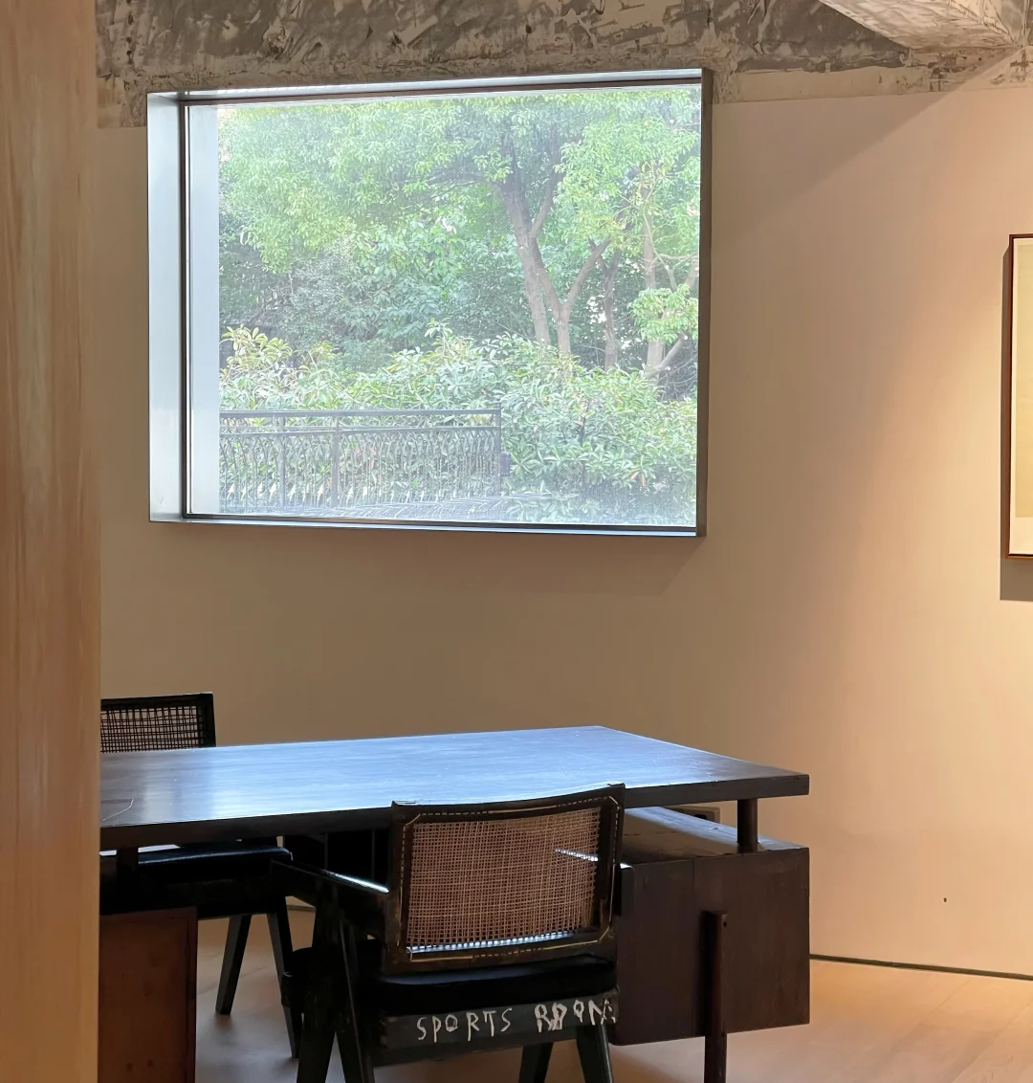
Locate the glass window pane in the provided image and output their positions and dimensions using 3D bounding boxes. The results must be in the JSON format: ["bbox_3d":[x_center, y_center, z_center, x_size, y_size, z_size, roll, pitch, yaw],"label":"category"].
[{"bbox_3d":[-0.257,-0.664,7.240,1.691,1.250,0.190,2,3,22],"label":"glass window pane"}]

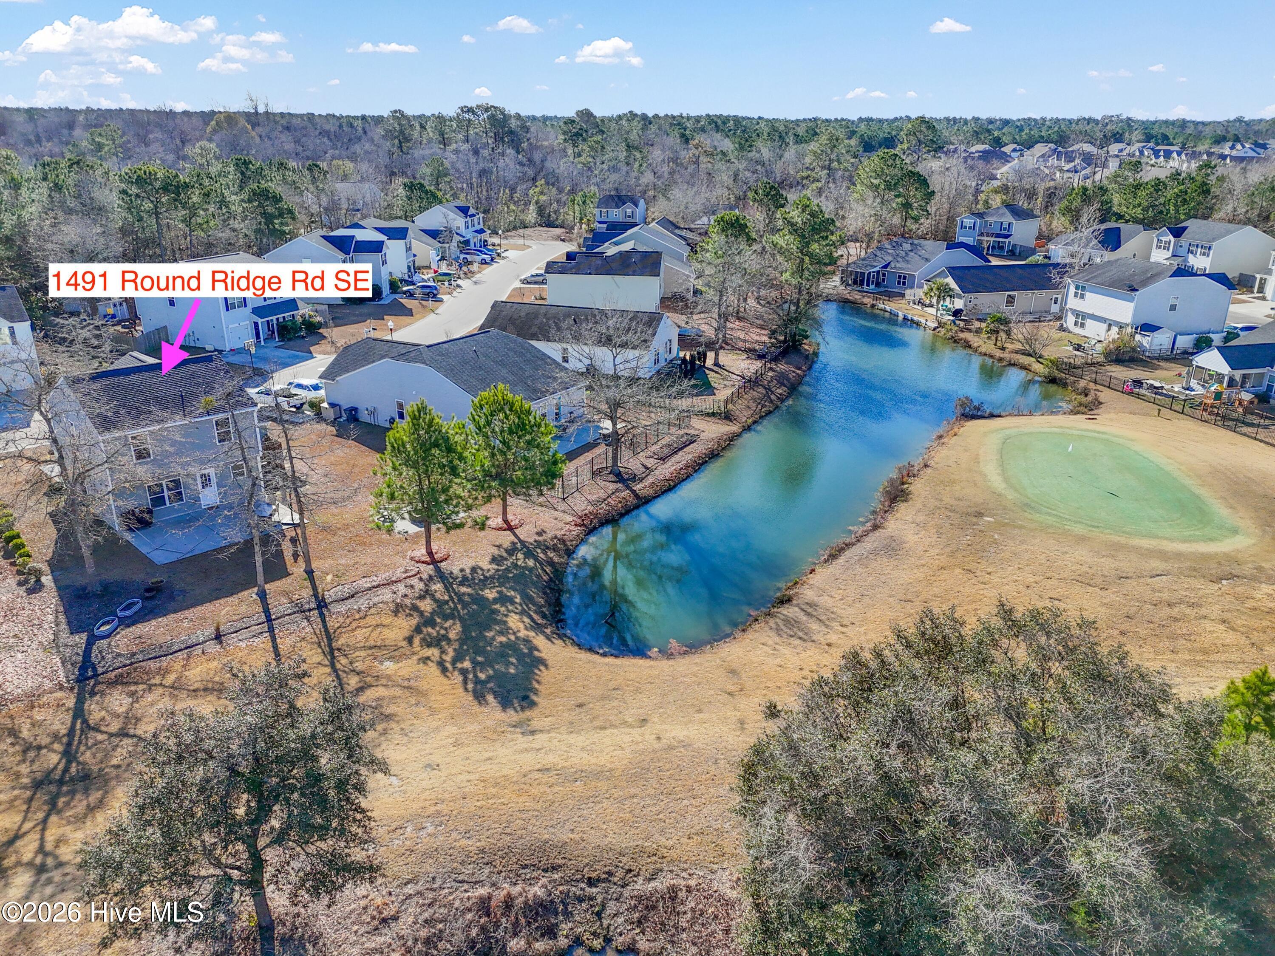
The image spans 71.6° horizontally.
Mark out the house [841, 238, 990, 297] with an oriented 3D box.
[{"bbox_3d":[39.089,-30.629,124.968,20.000,6.200,10.800,-18,29,-38],"label":"house"}]

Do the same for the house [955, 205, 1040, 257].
[{"bbox_3d":[58.410,-40.345,143.021,8.500,7.400,11.800,21,30,41],"label":"house"}]

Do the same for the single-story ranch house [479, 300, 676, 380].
[{"bbox_3d":[-5.487,-13.236,80.652,17.100,4.900,8.800,7,24,18],"label":"single-story ranch house"}]

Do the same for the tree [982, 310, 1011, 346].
[{"bbox_3d":[37.195,-15.345,91.249,2.900,3.500,2.900,0,22,0],"label":"tree"}]

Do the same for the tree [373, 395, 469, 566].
[{"bbox_3d":[-10.751,0.107,43.821,4.890,8.350,4.890,-6,23,-14],"label":"tree"}]

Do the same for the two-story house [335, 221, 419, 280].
[{"bbox_3d":[-37.323,-33.396,127.649,12.436,7.424,8.000,3,23,5],"label":"two-story house"}]

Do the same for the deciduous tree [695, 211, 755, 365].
[{"bbox_3d":[7.558,-16.497,77.467,5.410,13.360,5.410,2,23,5],"label":"deciduous tree"}]

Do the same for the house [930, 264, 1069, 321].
[{"bbox_3d":[44.603,-23.430,108.433,17.000,5.300,9.100,-6,23,-14],"label":"house"}]

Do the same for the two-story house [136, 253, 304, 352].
[{"bbox_3d":[-42.748,-18.415,90.270,11.837,7.924,9.300,10,24,21],"label":"two-story house"}]

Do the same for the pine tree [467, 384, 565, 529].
[{"bbox_3d":[-6.755,-1.183,47.417,5.290,7.990,5.290,-4,23,-9],"label":"pine tree"}]

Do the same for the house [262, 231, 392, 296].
[{"bbox_3d":[-37.928,-26.333,109.623,13.093,7.728,7.900,0,22,-2],"label":"house"}]

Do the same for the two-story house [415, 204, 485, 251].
[{"bbox_3d":[-32.535,-44.800,156.856,10.600,7.800,10.000,3,22,6],"label":"two-story house"}]

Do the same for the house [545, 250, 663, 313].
[{"bbox_3d":[-3.663,-22.351,102.384,12.900,7.300,8.700,2,22,4],"label":"house"}]

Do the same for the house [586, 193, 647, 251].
[{"bbox_3d":[-3.336,-52.227,175.667,8.400,7.800,10.500,4,22,8],"label":"house"}]

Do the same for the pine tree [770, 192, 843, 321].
[{"bbox_3d":[16.459,-20.706,86.968,7.250,13.890,7.250,4,23,10],"label":"pine tree"}]

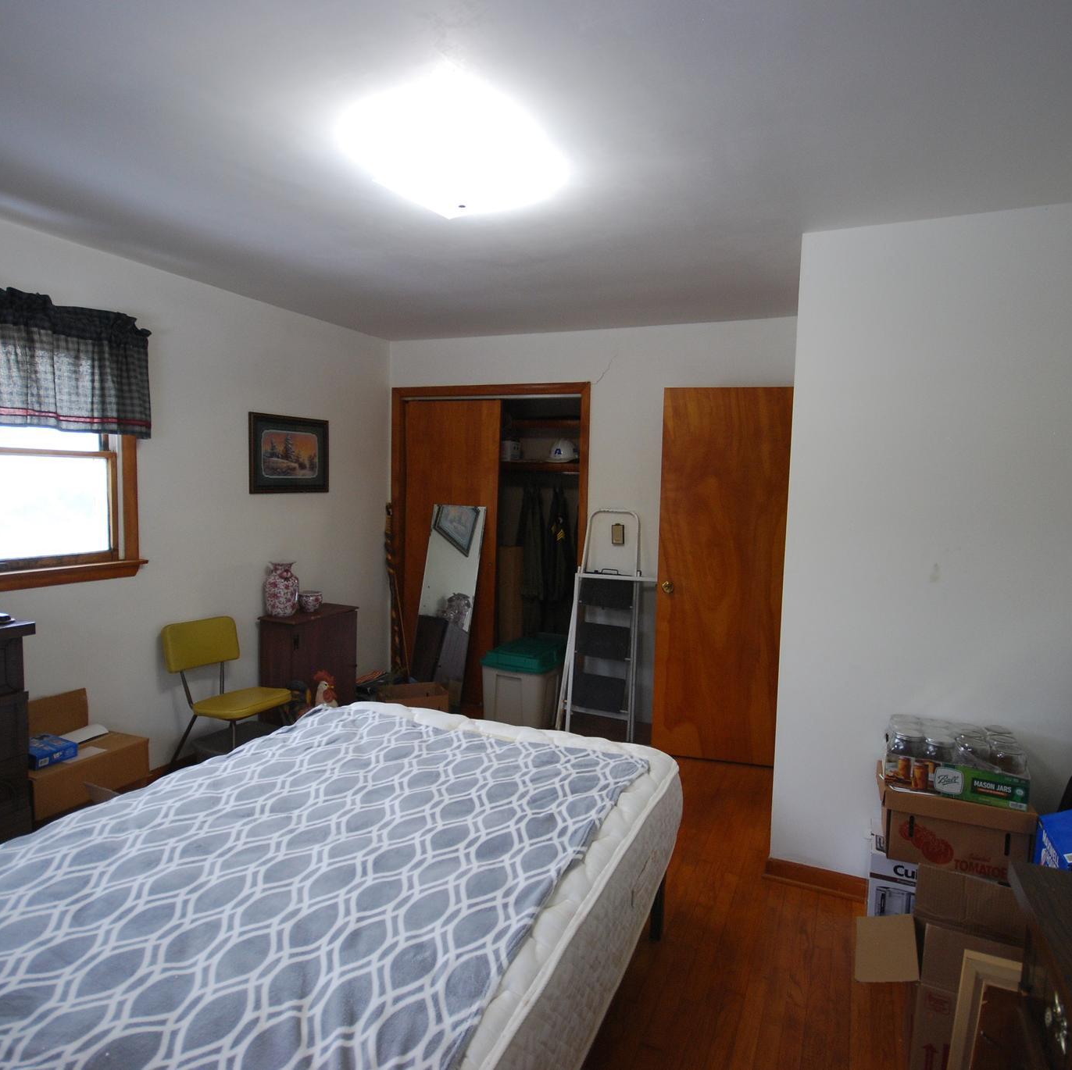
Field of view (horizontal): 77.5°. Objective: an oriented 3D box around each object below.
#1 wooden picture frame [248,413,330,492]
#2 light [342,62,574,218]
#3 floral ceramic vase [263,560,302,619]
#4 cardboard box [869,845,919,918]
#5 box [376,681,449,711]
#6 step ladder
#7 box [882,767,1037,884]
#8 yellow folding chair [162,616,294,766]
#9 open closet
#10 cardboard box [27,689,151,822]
[{"bbox_3d":[-1.398,-0.457,3.826,0.030,0.434,0.590,4,5,25],"label":"wooden picture frame"},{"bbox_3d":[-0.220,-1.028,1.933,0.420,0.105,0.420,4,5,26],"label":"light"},{"bbox_3d":[-1.417,0.306,3.716,0.187,0.298,0.187,3,5,25],"label":"floral ceramic vase"},{"bbox_3d":[1.322,1.218,2.260,0.350,0.320,0.260,4,5,26],"label":"cardboard box"},{"bbox_3d":[-0.727,1.057,3.935,0.370,0.270,0.250,-1,5,-26],"label":"box"},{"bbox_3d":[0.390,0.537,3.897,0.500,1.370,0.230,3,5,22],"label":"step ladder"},{"bbox_3d":[1.327,0.904,2.145,0.395,0.217,0.270,4,5,25],"label":"box"},{"bbox_3d":[-1.489,0.831,3.227,0.510,0.800,0.420,4,5,25],"label":"yellow folding chair"},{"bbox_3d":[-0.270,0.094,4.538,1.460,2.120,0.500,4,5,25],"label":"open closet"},{"bbox_3d":[-1.879,0.867,2.743,0.240,0.395,0.460,4,5,25],"label":"cardboard box"}]

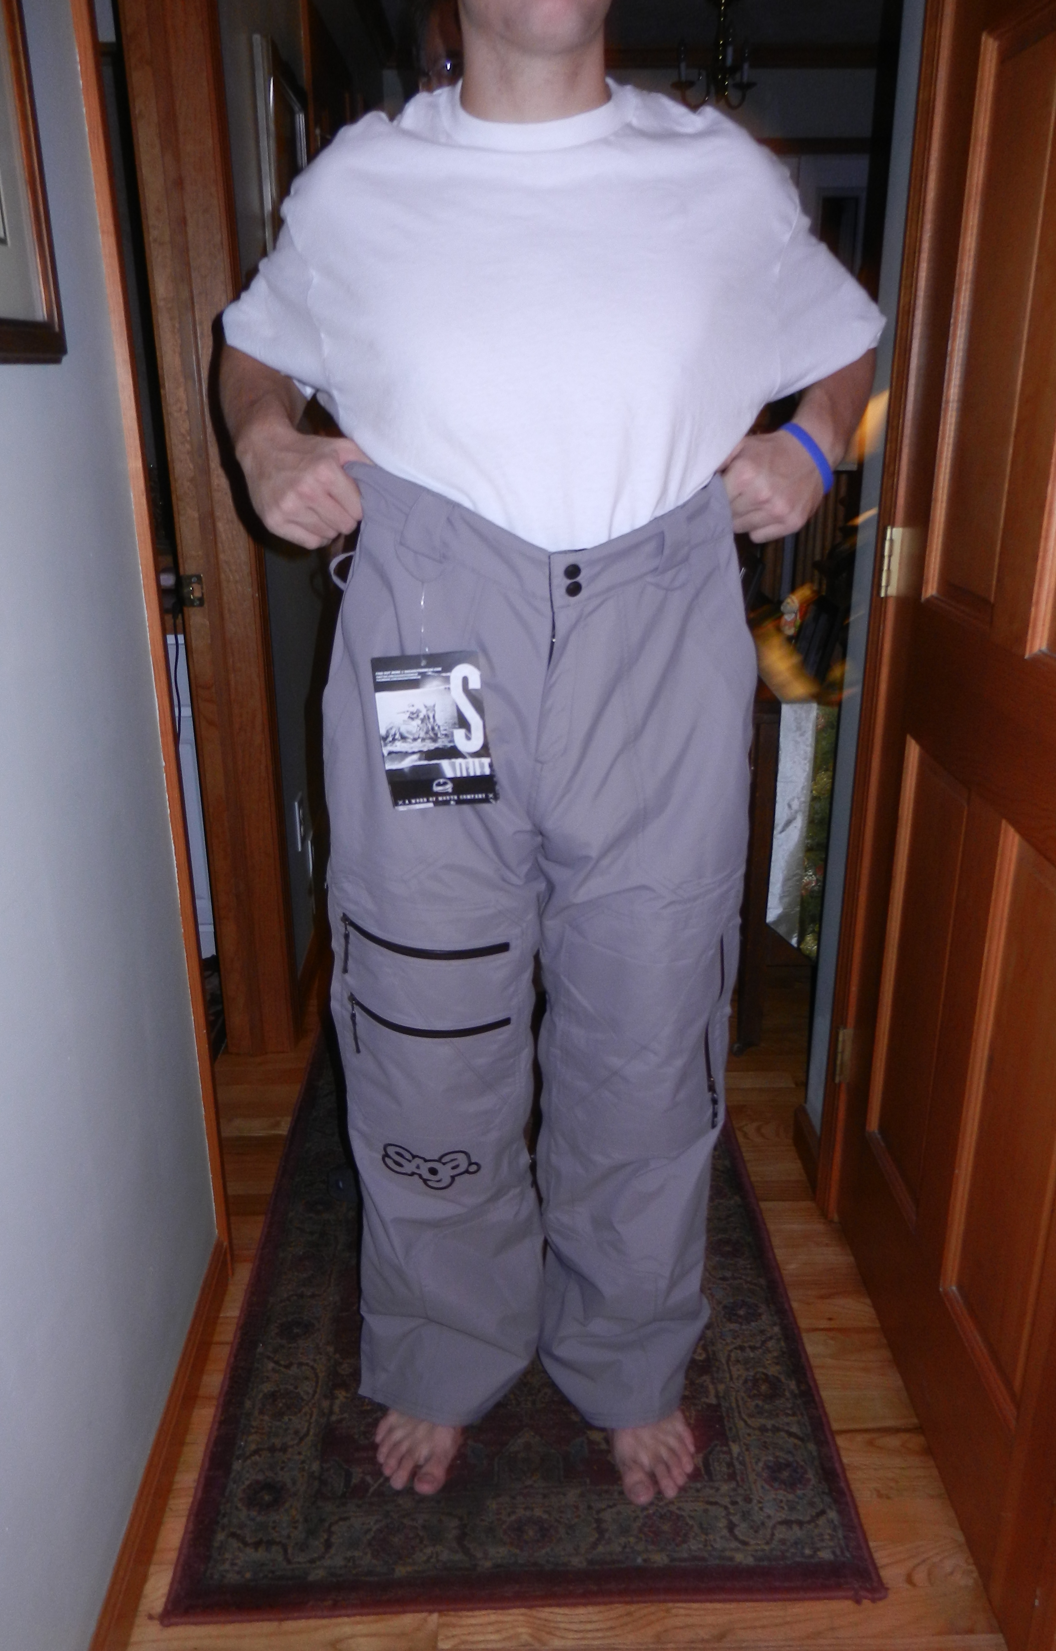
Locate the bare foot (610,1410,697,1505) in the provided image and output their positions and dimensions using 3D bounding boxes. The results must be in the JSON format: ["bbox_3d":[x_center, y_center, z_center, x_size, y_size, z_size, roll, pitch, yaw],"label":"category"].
[{"bbox_3d":[0.143,0.732,1.534,0.102,0.084,0.255,-5,21,-14],"label":"bare foot"}]

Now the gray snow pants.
[{"bbox_3d":[0.015,0.189,1.395,0.460,1.170,0.300,0,20,1],"label":"gray snow pants"}]

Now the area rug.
[{"bbox_3d":[-0.020,0.619,1.981,0.800,0.012,1.420,-1,20,-1],"label":"area rug"}]

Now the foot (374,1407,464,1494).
[{"bbox_3d":[-0.121,0.728,1.549,0.102,0.084,0.255,5,21,14],"label":"foot"}]

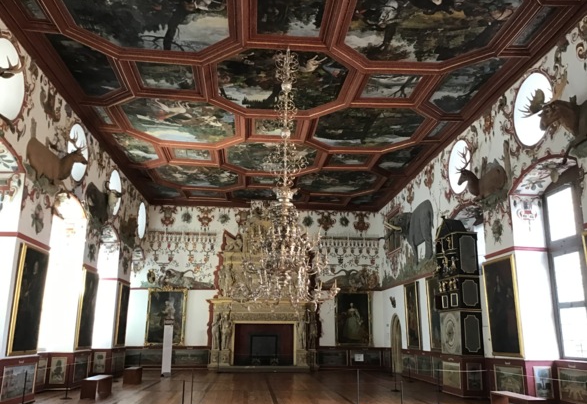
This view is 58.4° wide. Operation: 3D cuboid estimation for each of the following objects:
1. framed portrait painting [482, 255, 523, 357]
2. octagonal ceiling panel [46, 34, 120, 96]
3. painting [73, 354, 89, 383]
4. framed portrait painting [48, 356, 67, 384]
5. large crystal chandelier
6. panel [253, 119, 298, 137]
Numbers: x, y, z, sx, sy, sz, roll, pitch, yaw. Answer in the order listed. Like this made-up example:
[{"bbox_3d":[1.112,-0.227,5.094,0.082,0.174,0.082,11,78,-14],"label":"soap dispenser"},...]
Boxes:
[{"bbox_3d":[5.416,2.719,13.585,0.100,2.430,1.720,2,-14,-5],"label":"framed portrait painting"},{"bbox_3d":[-5.308,-3.510,13.782,1.218,0.150,3.352,1,-14,-4],"label":"octagonal ceiling panel"},{"bbox_3d":[-6.683,5.285,16.609,0.060,0.780,1.480,2,-14,-5],"label":"painting"},{"bbox_3d":[-7.263,5.220,16.256,0.440,0.790,0.050,2,-14,-7],"label":"framed portrait painting"},{"bbox_3d":[-0.184,-0.721,11.548,2.300,5.950,2.300,2,-14,-5],"label":"large crystal chandelier"},{"bbox_3d":[-0.608,-2.457,17.194,1.370,0.120,1.450,2,-14,-5],"label":"panel"}]

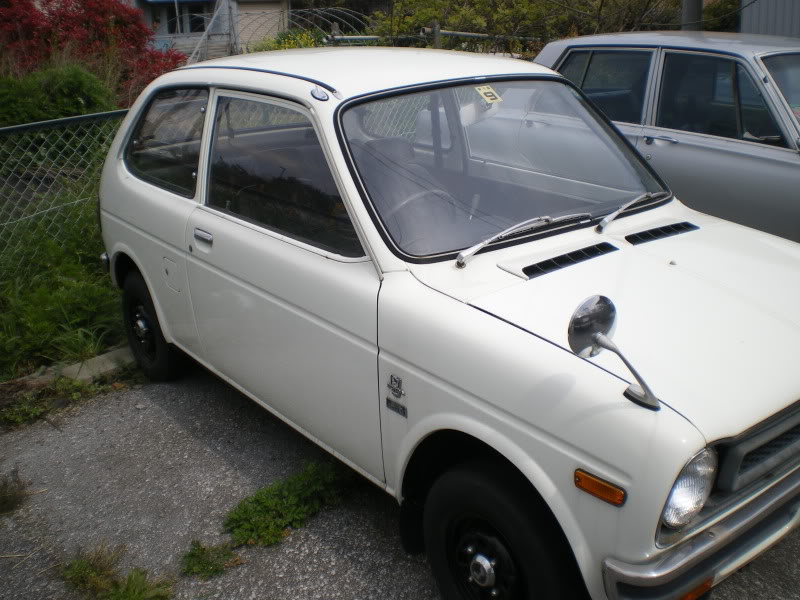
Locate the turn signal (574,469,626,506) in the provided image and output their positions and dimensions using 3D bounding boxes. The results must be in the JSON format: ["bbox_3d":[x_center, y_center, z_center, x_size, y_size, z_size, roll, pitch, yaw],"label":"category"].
[{"bbox_3d":[0.386,0.364,1.612,0.022,0.042,0.118,-18,26,-40],"label":"turn signal"}]

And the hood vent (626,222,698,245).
[{"bbox_3d":[0.746,-0.187,2.349,0.330,0.025,0.055,-16,32,-36],"label":"hood vent"}]

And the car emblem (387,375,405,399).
[{"bbox_3d":[-0.013,0.218,2.075,0.010,0.062,0.068,-16,25,-36],"label":"car emblem"}]

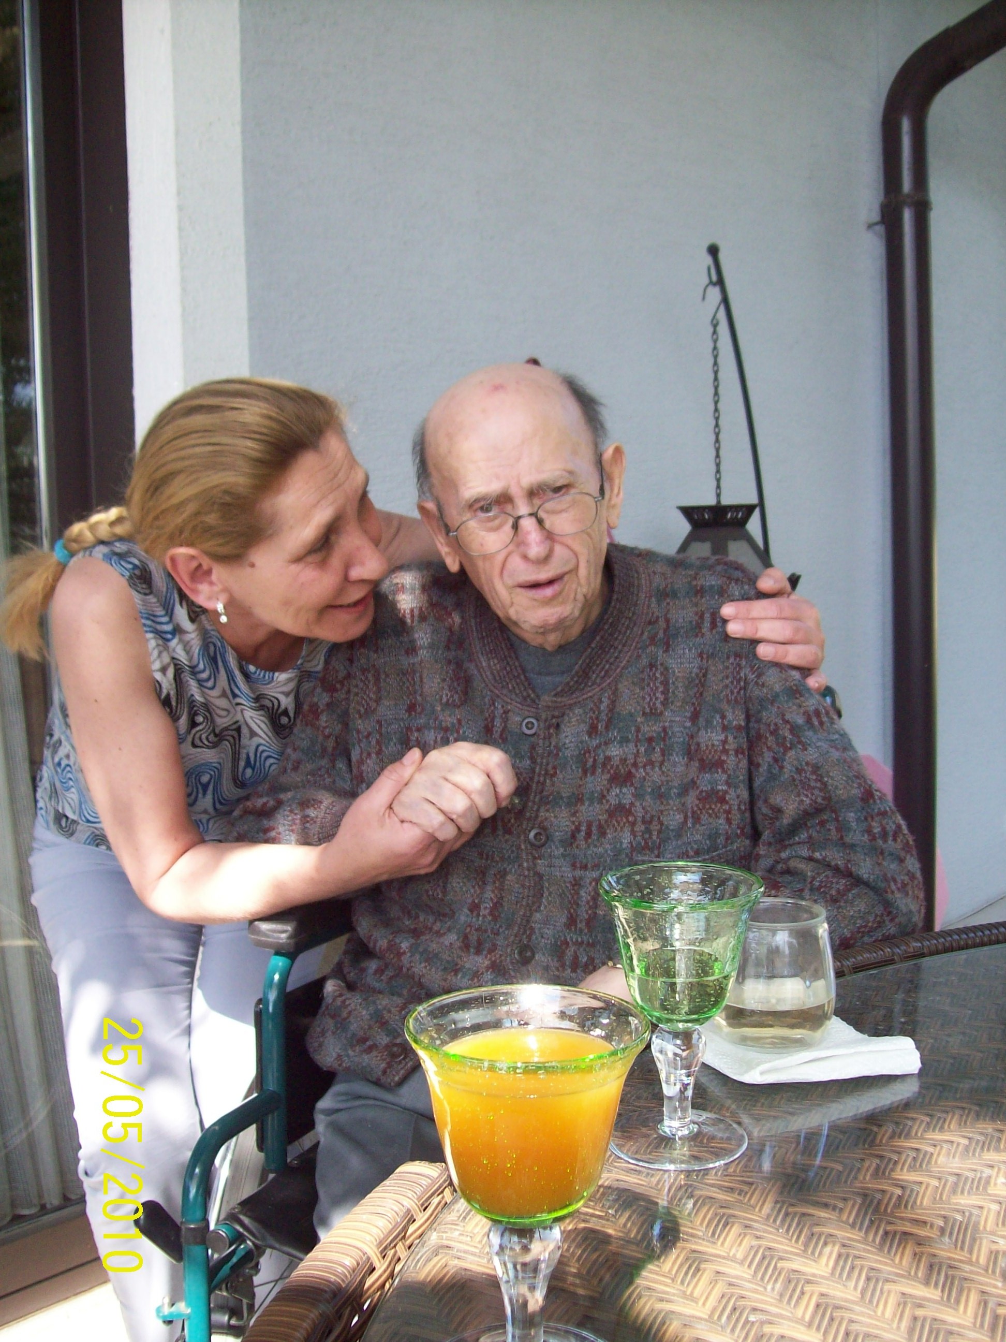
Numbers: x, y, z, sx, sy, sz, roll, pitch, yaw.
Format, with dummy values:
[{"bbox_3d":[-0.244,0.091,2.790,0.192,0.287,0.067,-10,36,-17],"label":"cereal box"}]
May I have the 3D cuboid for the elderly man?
[{"bbox_3d":[0.072,0.296,1.191,0.620,1.140,0.700,0,7,12],"label":"elderly man"}]

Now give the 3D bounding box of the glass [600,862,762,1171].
[{"bbox_3d":[0.106,0.207,0.843,0.097,0.158,0.097,-1,7,0],"label":"glass"}]

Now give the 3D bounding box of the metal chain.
[{"bbox_3d":[0.376,-0.472,2.450,0.020,0.359,0.015,-1,7,0],"label":"metal chain"}]

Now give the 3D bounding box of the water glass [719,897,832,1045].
[{"bbox_3d":[0.196,0.216,0.999,0.086,0.089,0.086,-1,7,0],"label":"water glass"}]

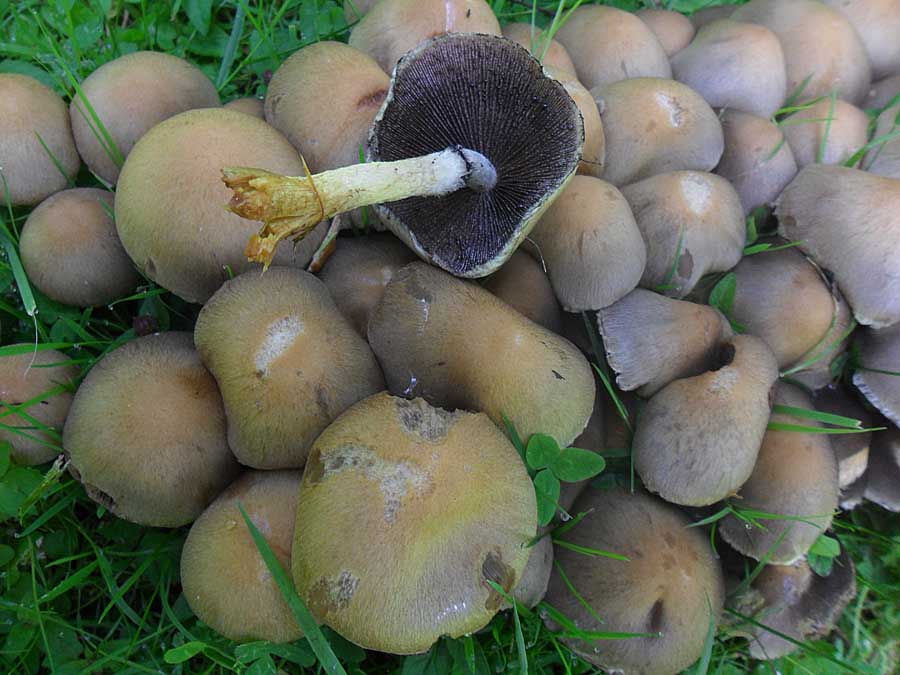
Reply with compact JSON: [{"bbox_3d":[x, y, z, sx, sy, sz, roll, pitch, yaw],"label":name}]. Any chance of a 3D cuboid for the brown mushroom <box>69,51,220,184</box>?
[{"bbox_3d":[-0.152,-0.113,0.341,0.073,0.046,0.073,-1,52,1],"label":"brown mushroom"}]

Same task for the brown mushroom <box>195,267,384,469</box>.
[{"bbox_3d":[-0.061,0.003,0.252,0.069,0.042,0.074,-3,60,2],"label":"brown mushroom"}]

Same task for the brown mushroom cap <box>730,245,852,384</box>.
[{"bbox_3d":[0.162,-0.018,0.322,0.064,0.040,0.064,7,60,-13],"label":"brown mushroom cap"}]

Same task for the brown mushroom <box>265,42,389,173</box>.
[{"bbox_3d":[-0.067,-0.133,0.384,0.078,0.045,0.078,0,56,0],"label":"brown mushroom"}]

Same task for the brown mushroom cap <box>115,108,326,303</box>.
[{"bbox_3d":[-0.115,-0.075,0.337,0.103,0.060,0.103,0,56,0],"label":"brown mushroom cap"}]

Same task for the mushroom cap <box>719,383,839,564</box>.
[{"bbox_3d":[0.110,0.045,0.237,0.052,0.038,0.056,15,57,-8],"label":"mushroom cap"}]

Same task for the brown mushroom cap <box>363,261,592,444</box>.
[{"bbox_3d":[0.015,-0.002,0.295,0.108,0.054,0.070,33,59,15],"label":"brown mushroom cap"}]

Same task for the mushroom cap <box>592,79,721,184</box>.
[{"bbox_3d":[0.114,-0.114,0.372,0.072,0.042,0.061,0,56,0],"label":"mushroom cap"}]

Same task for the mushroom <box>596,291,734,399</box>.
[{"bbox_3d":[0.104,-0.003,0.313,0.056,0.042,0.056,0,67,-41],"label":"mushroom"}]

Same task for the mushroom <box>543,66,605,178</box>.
[{"bbox_3d":[0.050,-0.104,0.332,0.053,0.036,0.053,0,54,0],"label":"mushroom"}]

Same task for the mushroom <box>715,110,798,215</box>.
[{"bbox_3d":[0.165,-0.098,0.371,0.054,0.033,0.054,3,56,-5],"label":"mushroom"}]

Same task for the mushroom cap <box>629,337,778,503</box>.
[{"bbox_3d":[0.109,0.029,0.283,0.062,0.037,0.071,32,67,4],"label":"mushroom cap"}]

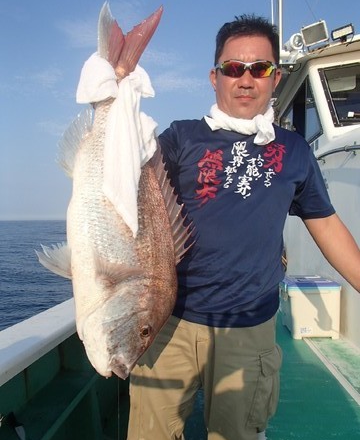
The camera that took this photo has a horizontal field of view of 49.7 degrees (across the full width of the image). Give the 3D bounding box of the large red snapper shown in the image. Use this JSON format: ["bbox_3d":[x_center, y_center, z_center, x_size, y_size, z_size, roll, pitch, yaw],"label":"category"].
[{"bbox_3d":[-0.142,-0.063,0.825,0.320,0.790,0.140,0,0,-25],"label":"large red snapper"}]

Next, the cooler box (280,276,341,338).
[{"bbox_3d":[1.105,0.745,3.480,0.430,0.445,0.620,0,0,0],"label":"cooler box"}]

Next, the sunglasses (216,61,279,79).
[{"bbox_3d":[0.168,-0.373,0.982,0.147,0.046,0.135,0,16,7],"label":"sunglasses"}]

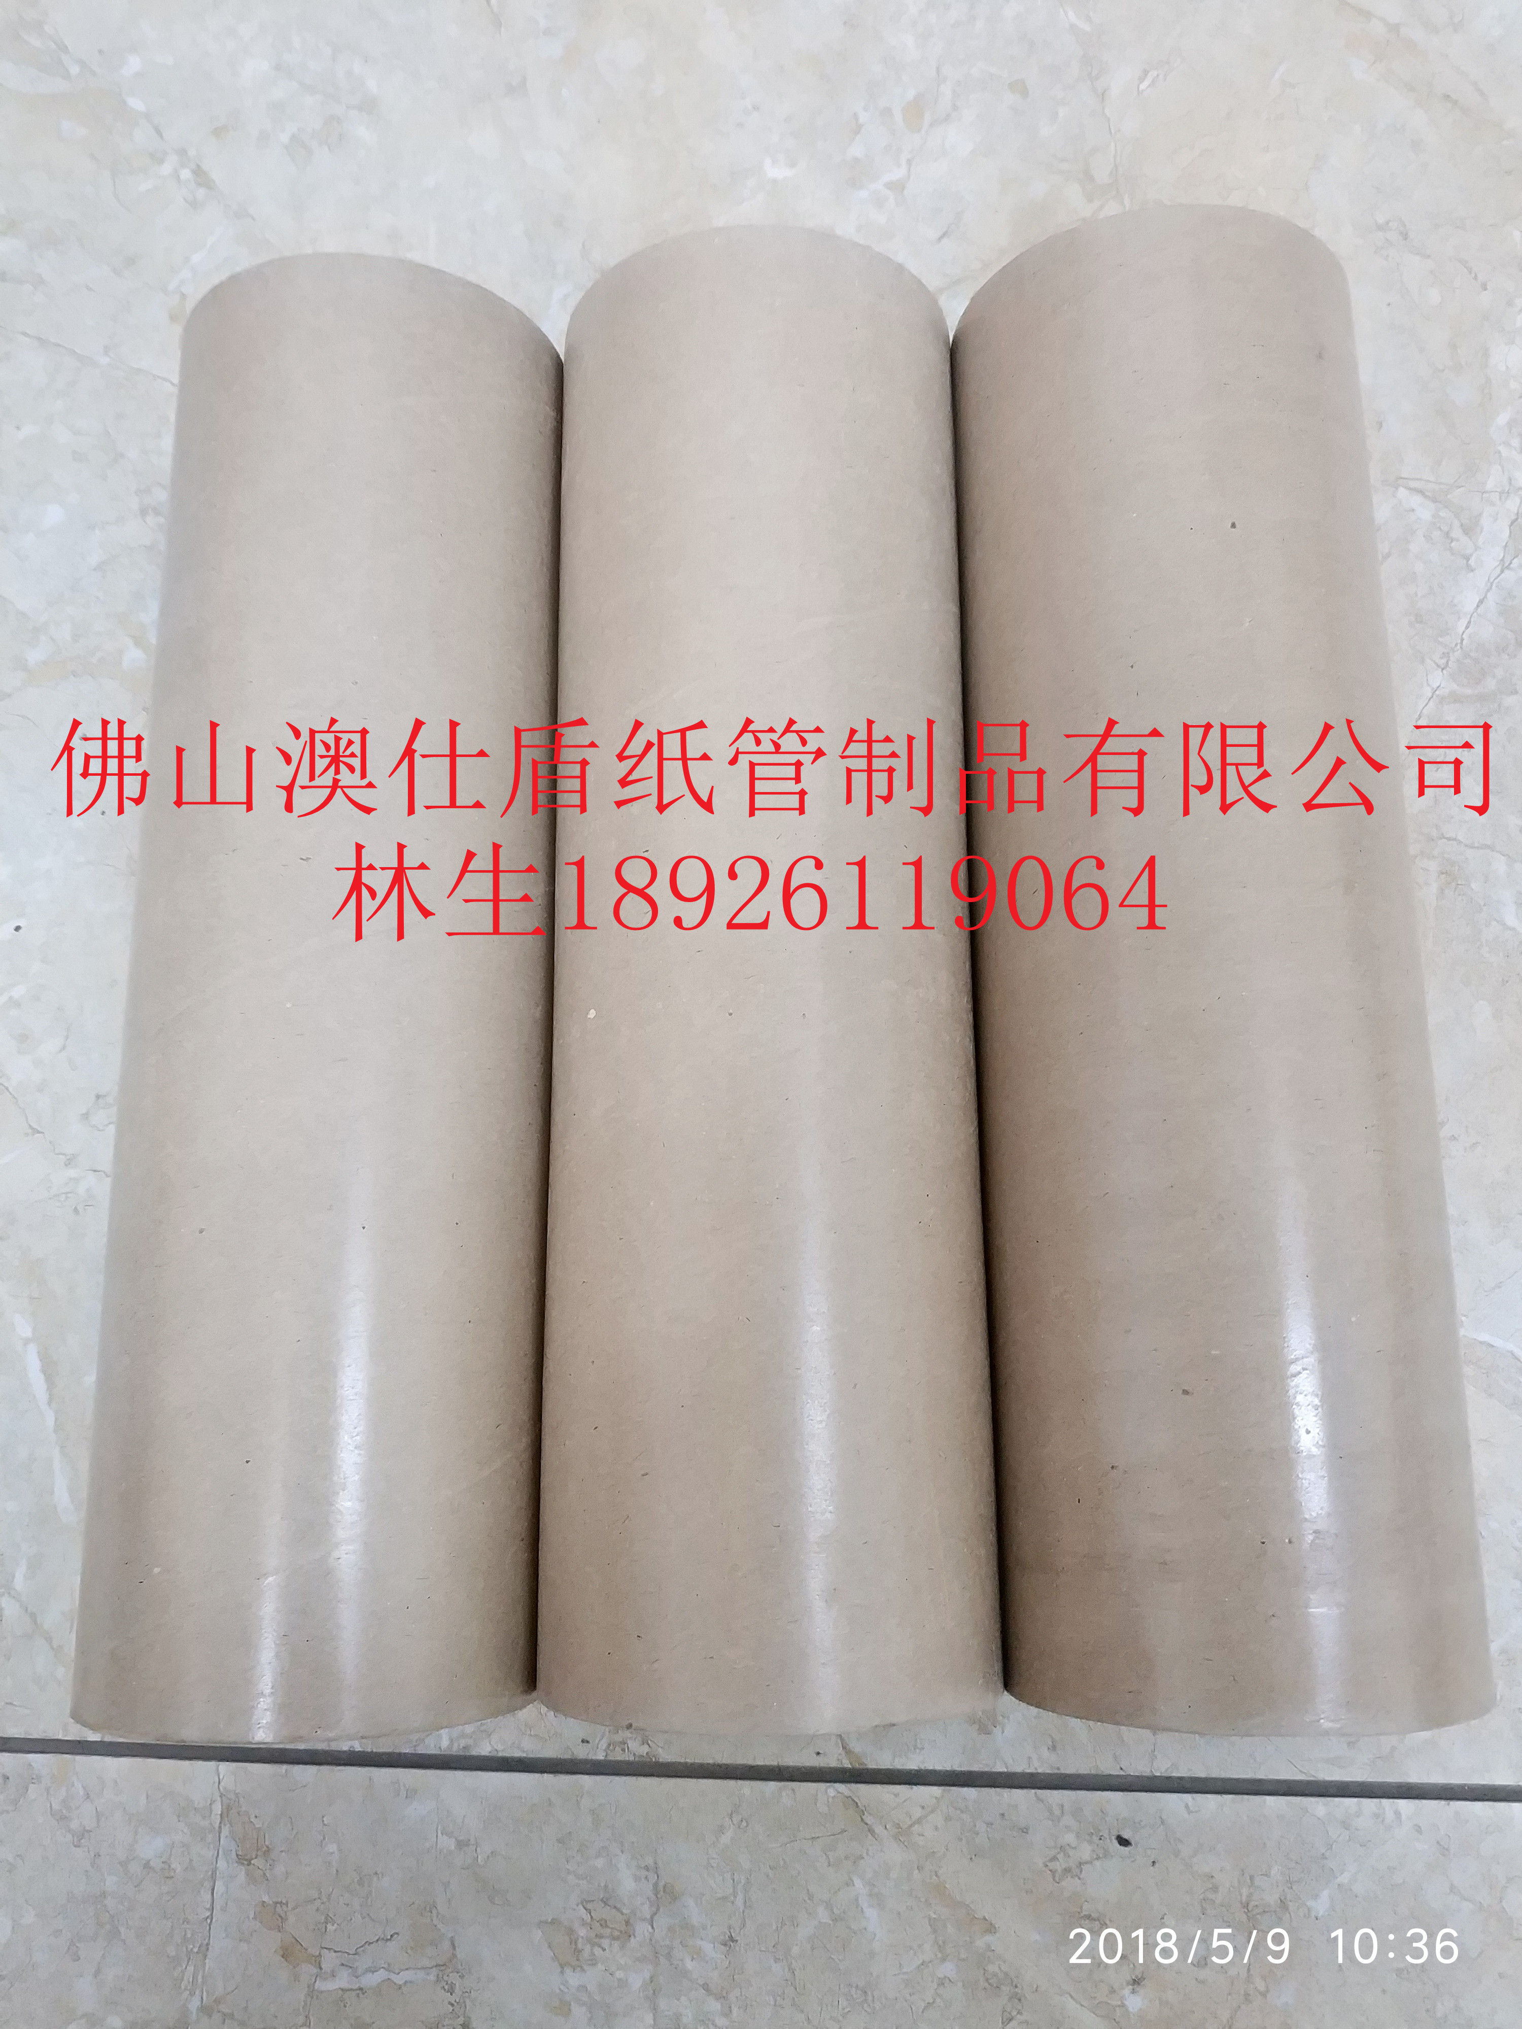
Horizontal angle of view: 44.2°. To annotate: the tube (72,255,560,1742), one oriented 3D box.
[{"bbox_3d":[-0.097,-0.007,0.436,0.094,0.094,0.319,-1,76,3],"label":"tube"}]

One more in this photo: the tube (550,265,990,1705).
[{"bbox_3d":[0.001,-0.011,0.431,0.096,0.096,0.319,-1,76,2],"label":"tube"}]

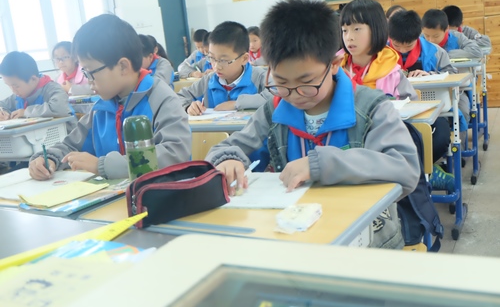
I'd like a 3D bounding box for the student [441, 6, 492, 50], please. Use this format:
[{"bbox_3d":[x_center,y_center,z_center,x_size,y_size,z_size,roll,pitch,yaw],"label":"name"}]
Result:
[{"bbox_3d":[1.654,-0.653,4.470,0.540,1.050,0.580,0,14,27],"label":"student"}]

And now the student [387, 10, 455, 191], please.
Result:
[{"bbox_3d":[0.990,-0.277,3.288,0.450,1.130,0.700,1,13,29],"label":"student"}]

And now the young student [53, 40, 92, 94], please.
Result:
[{"bbox_3d":[-1.317,-0.254,4.360,0.420,1.170,0.680,0,13,27],"label":"young student"}]

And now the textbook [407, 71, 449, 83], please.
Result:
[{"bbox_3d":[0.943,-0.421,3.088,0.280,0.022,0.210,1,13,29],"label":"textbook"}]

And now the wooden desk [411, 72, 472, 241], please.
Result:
[{"bbox_3d":[0.776,-0.011,2.807,0.610,0.710,0.430,0,14,27],"label":"wooden desk"}]

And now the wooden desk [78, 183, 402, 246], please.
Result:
[{"bbox_3d":[0.019,0.470,1.309,0.600,0.744,0.410,1,13,31],"label":"wooden desk"}]

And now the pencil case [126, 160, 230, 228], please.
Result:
[{"bbox_3d":[-0.160,0.084,1.202,0.222,0.083,0.076,-13,14,-33],"label":"pencil case"}]

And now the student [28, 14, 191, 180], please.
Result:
[{"bbox_3d":[-0.378,0.156,1.675,0.520,1.120,0.580,5,17,41],"label":"student"}]

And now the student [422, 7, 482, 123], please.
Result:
[{"bbox_3d":[1.500,-0.488,4.158,0.450,1.140,0.700,0,13,27],"label":"student"}]

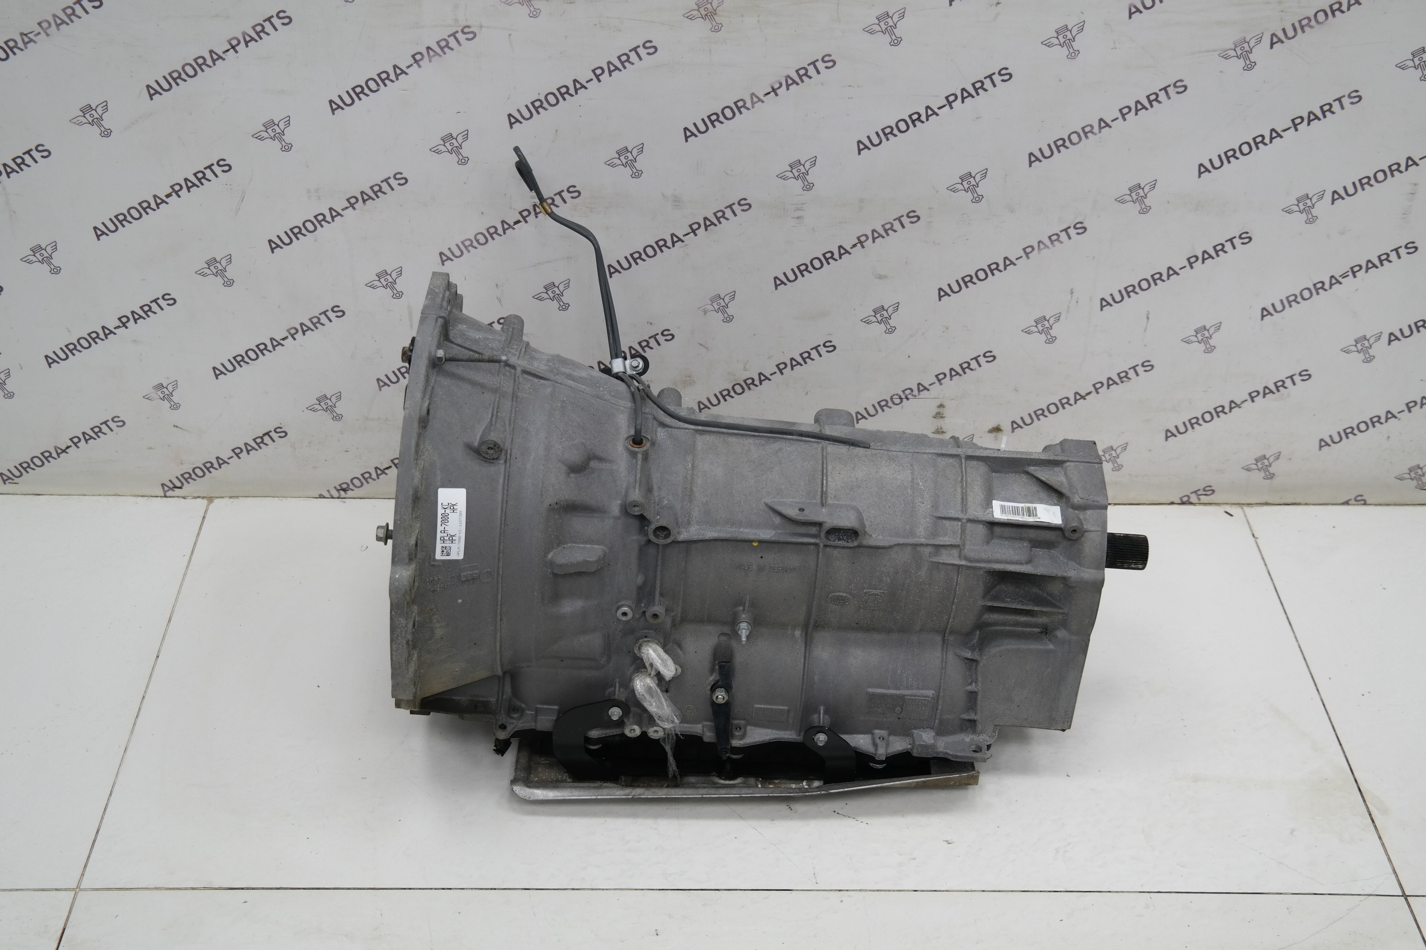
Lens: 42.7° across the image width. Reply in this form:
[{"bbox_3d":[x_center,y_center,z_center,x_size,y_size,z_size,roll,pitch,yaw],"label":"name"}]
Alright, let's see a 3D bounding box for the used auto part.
[{"bbox_3d":[0.049,-0.005,1.663,0.730,0.590,0.400,2,36,-4],"label":"used auto part"}]

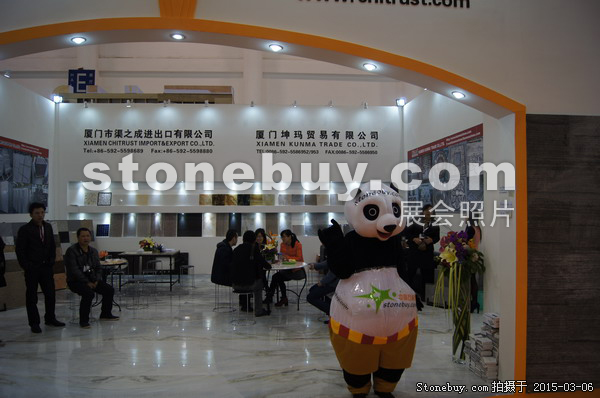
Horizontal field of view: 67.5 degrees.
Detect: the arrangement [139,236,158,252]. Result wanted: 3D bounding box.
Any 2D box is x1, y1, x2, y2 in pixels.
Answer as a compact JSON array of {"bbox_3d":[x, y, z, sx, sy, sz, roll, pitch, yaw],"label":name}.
[{"bbox_3d":[-3.304,0.990,9.800,0.390,0.340,0.330,0,-2,0],"label":"arrangement"}]

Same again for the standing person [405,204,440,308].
[{"bbox_3d":[2.020,0.950,7.380,0.570,1.710,0.400,0,-1,22],"label":"standing person"}]

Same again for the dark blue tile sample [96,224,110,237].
[{"bbox_3d":[-4.822,0.780,11.025,0.300,0.300,0.020,0,-8,-5],"label":"dark blue tile sample"}]

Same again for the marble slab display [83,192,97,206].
[{"bbox_3d":[-5.130,0.003,11.017,0.300,0.330,0.020,0,-11,-5],"label":"marble slab display"}]

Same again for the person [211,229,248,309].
[{"bbox_3d":[-1.087,1.139,7.154,0.700,1.280,0.500,0,-1,-15],"label":"person"}]

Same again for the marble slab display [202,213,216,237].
[{"bbox_3d":[-2.265,0.651,11.246,0.300,0.590,0.020,0,-6,-5],"label":"marble slab display"}]

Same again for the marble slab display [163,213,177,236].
[{"bbox_3d":[-3.232,0.640,11.145,0.310,0.600,0.025,0,-11,-4],"label":"marble slab display"}]

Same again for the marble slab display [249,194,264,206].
[{"bbox_3d":[-1.046,0.034,10.902,0.300,0.280,0.025,0,-13,-4],"label":"marble slab display"}]

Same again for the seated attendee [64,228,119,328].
[{"bbox_3d":[-3.045,1.118,6.580,0.720,1.360,0.600,-1,-2,37],"label":"seated attendee"}]

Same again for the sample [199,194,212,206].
[{"bbox_3d":[-2.432,0.034,11.650,0.320,0.300,0.030,0,-10,-3],"label":"sample"}]

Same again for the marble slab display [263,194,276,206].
[{"bbox_3d":[-0.754,0.035,11.101,0.300,0.300,0.025,0,-15,-4],"label":"marble slab display"}]

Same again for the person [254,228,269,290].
[{"bbox_3d":[-0.653,1.167,7.926,0.480,1.280,0.750,0,-1,-6],"label":"person"}]

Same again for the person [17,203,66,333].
[{"bbox_3d":[-3.530,0.910,6.150,0.420,1.700,0.550,-1,-1,41],"label":"person"}]

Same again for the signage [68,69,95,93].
[{"bbox_3d":[-11.629,-6.223,24.000,1.400,1.380,0.100,0,-1,-4],"label":"signage"}]

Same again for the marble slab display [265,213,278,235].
[{"bbox_3d":[-0.685,0.635,11.105,0.300,0.590,0.025,0,-10,-4],"label":"marble slab display"}]

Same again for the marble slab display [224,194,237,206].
[{"bbox_3d":[-1.656,0.034,10.862,0.300,0.280,0.025,0,-13,-4],"label":"marble slab display"}]

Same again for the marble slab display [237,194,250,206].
[{"bbox_3d":[-1.351,0.034,10.882,0.300,0.280,0.025,0,-13,-4],"label":"marble slab display"}]

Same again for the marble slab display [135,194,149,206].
[{"bbox_3d":[-3.910,0.030,11.120,0.300,0.300,0.020,0,-13,-5],"label":"marble slab display"}]

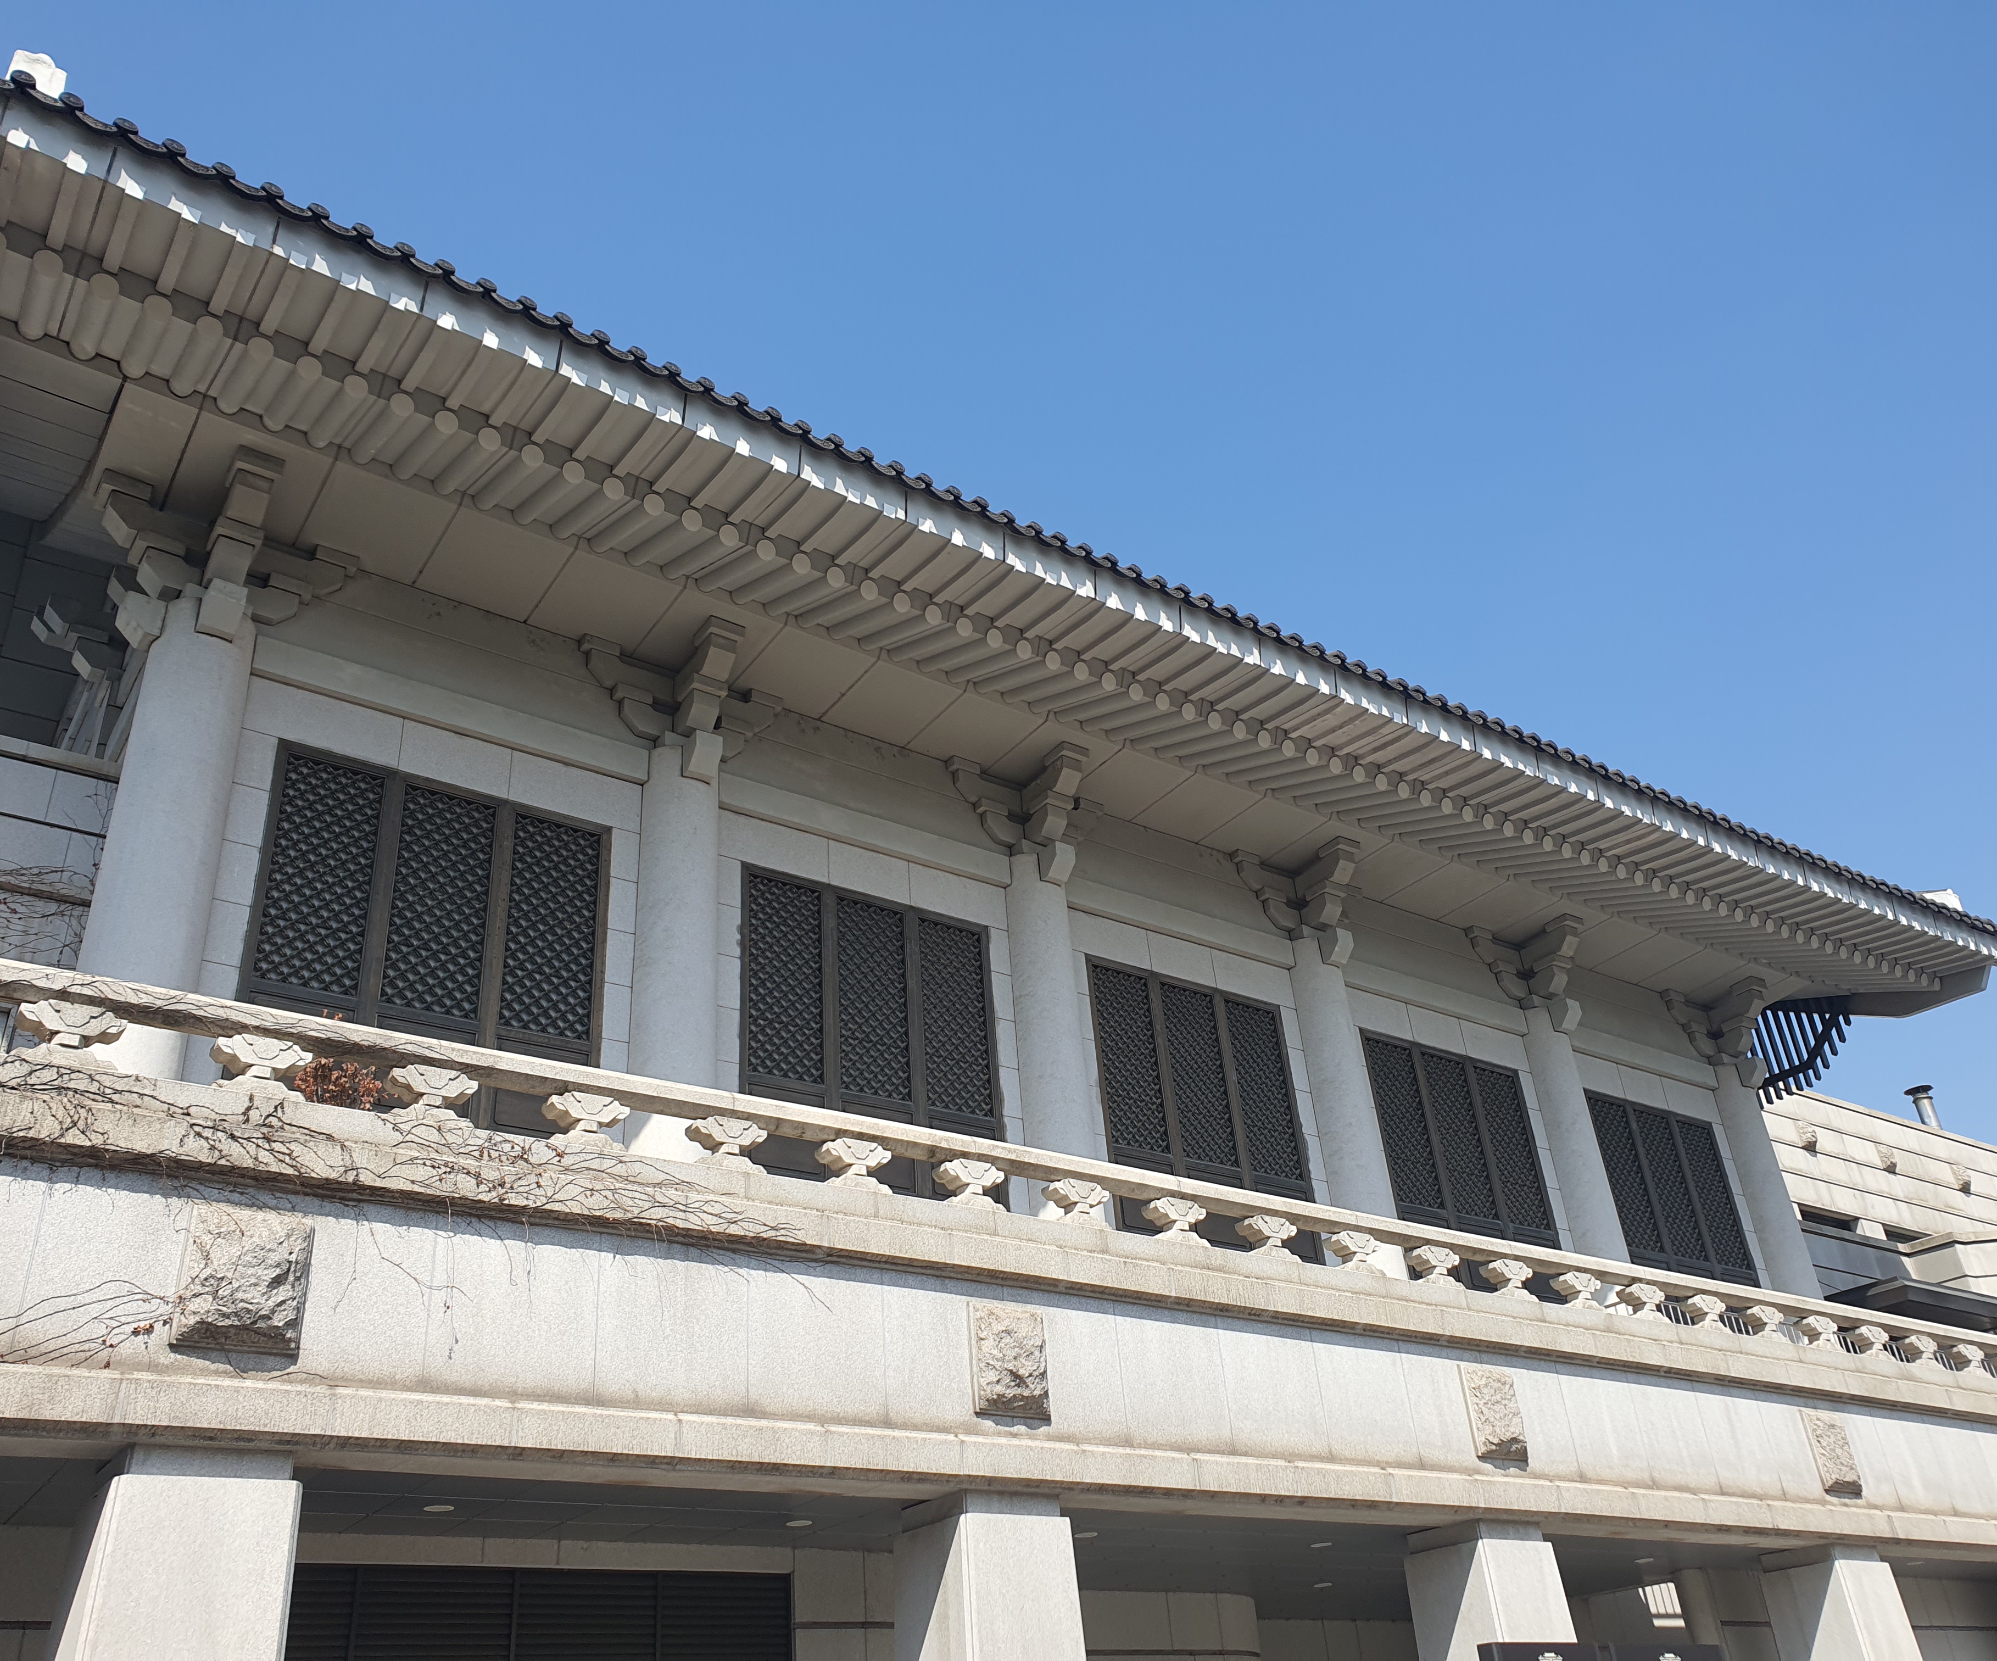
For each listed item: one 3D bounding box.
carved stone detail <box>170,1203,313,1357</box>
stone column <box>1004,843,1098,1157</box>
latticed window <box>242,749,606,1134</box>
[{"bbox_3d":[-3.569,2.132,7.913,0.574,0.645,0.118,17,-37,-31],"label":"carved stone detail"},{"bbox_3d":[0.703,2.351,19.453,0.860,4.441,0.860,17,-38,-31],"label":"stone column"},{"bbox_3d":[-5.273,1.130,15.623,3.302,3.737,0.197,17,-38,-31],"label":"latticed window"}]

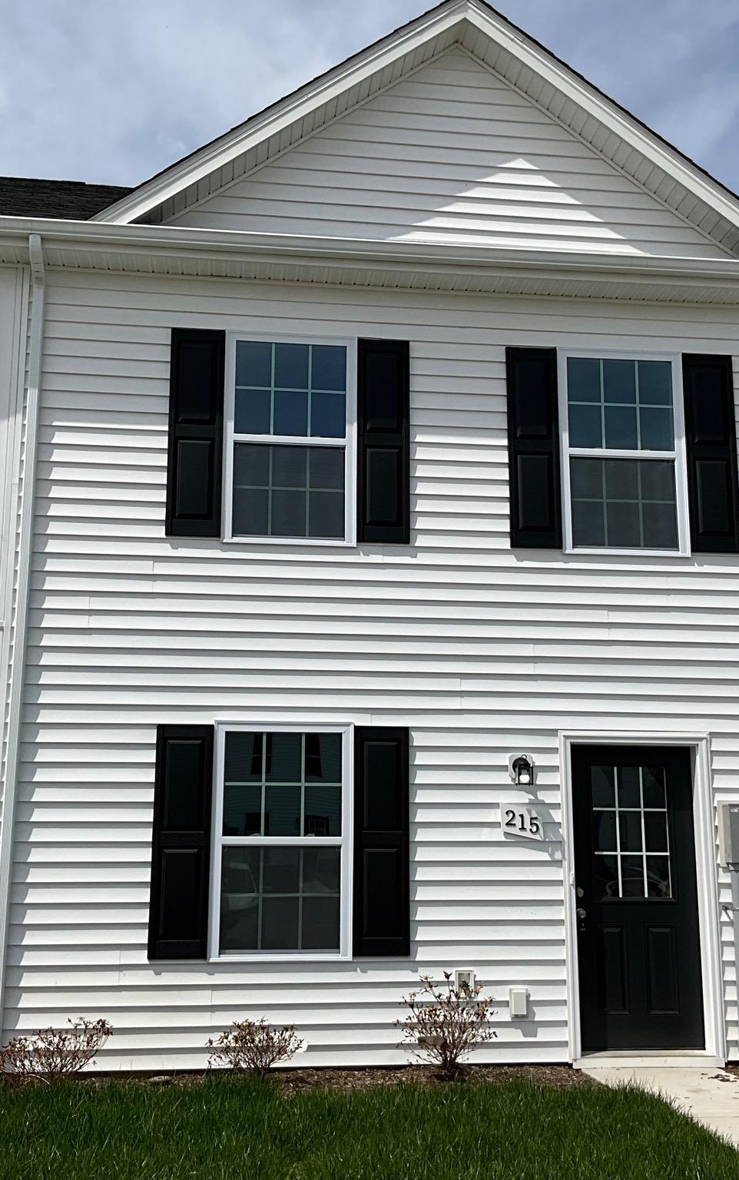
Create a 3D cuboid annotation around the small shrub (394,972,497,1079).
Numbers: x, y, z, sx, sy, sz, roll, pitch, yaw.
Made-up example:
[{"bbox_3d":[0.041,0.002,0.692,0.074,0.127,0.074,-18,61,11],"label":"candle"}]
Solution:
[{"bbox_3d":[0.469,2.674,8.098,0.600,0.622,0.560,2,-12,-7],"label":"small shrub"}]

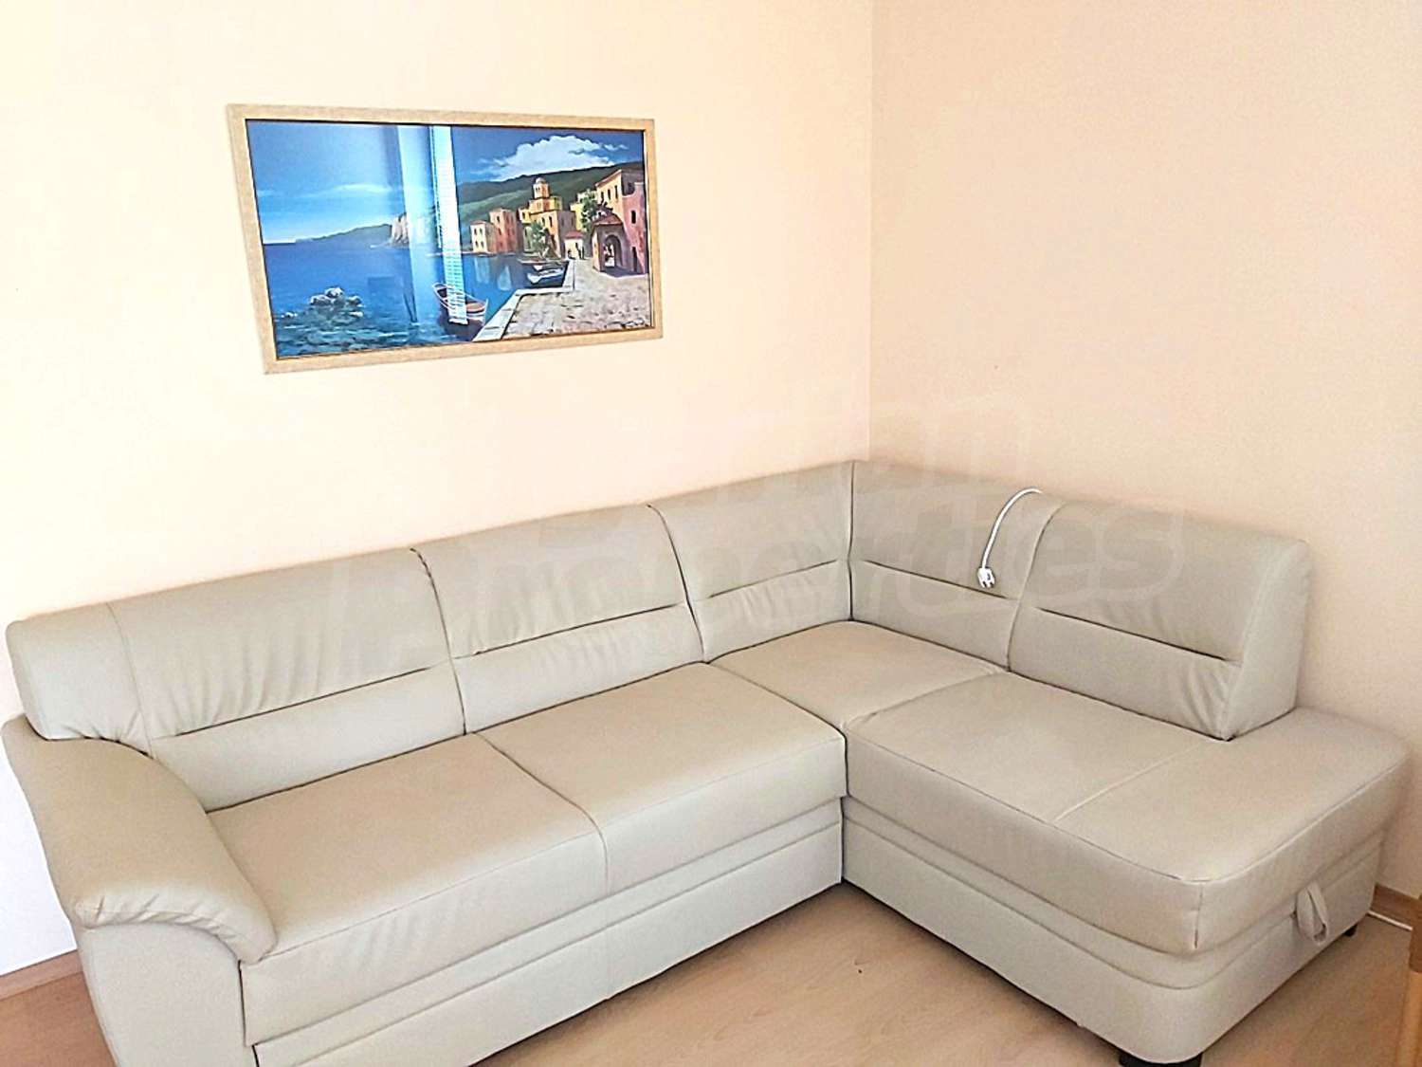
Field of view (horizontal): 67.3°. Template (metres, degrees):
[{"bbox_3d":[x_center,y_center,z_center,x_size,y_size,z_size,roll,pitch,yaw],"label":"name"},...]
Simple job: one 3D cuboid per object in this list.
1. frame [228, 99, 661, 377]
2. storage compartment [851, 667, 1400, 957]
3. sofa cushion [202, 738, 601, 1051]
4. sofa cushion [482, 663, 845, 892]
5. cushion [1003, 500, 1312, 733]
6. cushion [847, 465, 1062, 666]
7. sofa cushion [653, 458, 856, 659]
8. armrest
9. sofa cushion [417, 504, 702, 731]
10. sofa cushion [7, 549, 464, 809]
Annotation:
[{"bbox_3d":[-0.599,-0.756,2.737,1.124,0.590,0.029,-12,18,-35],"label":"frame"},{"bbox_3d":[0.967,0.573,2.580,0.892,0.162,0.906,-12,18,-35],"label":"storage compartment"},{"bbox_3d":[-0.705,0.692,2.292,0.696,0.167,0.671,-12,18,-35],"label":"sofa cushion"},{"bbox_3d":[-0.141,0.571,2.703,0.720,0.167,0.671,-12,18,-35],"label":"sofa cushion"},{"bbox_3d":[1.049,0.173,2.542,0.310,0.403,0.566,-12,17,-34],"label":"cushion"},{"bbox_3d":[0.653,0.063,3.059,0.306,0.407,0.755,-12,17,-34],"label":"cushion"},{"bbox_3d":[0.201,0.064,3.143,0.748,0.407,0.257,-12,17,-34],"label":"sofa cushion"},{"bbox_3d":[-1.099,0.542,2.004,0.314,0.279,0.794,-12,18,-35],"label":"armrest"},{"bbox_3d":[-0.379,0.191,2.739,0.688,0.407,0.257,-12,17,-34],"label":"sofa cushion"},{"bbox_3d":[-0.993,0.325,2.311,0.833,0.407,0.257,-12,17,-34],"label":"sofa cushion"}]

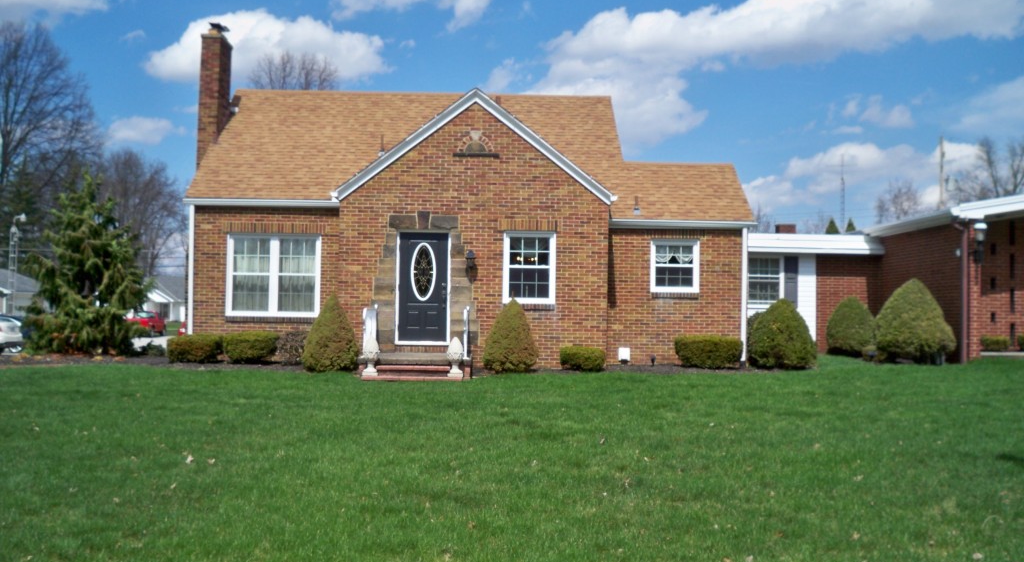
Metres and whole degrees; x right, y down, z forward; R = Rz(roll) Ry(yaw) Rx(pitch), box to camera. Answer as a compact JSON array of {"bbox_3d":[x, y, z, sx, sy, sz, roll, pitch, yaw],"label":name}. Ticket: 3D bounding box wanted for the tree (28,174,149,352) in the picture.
[{"bbox_3d":[-9.512,-0.361,23.200,2.700,4.050,2.700,1,-2,0],"label":"tree"}]

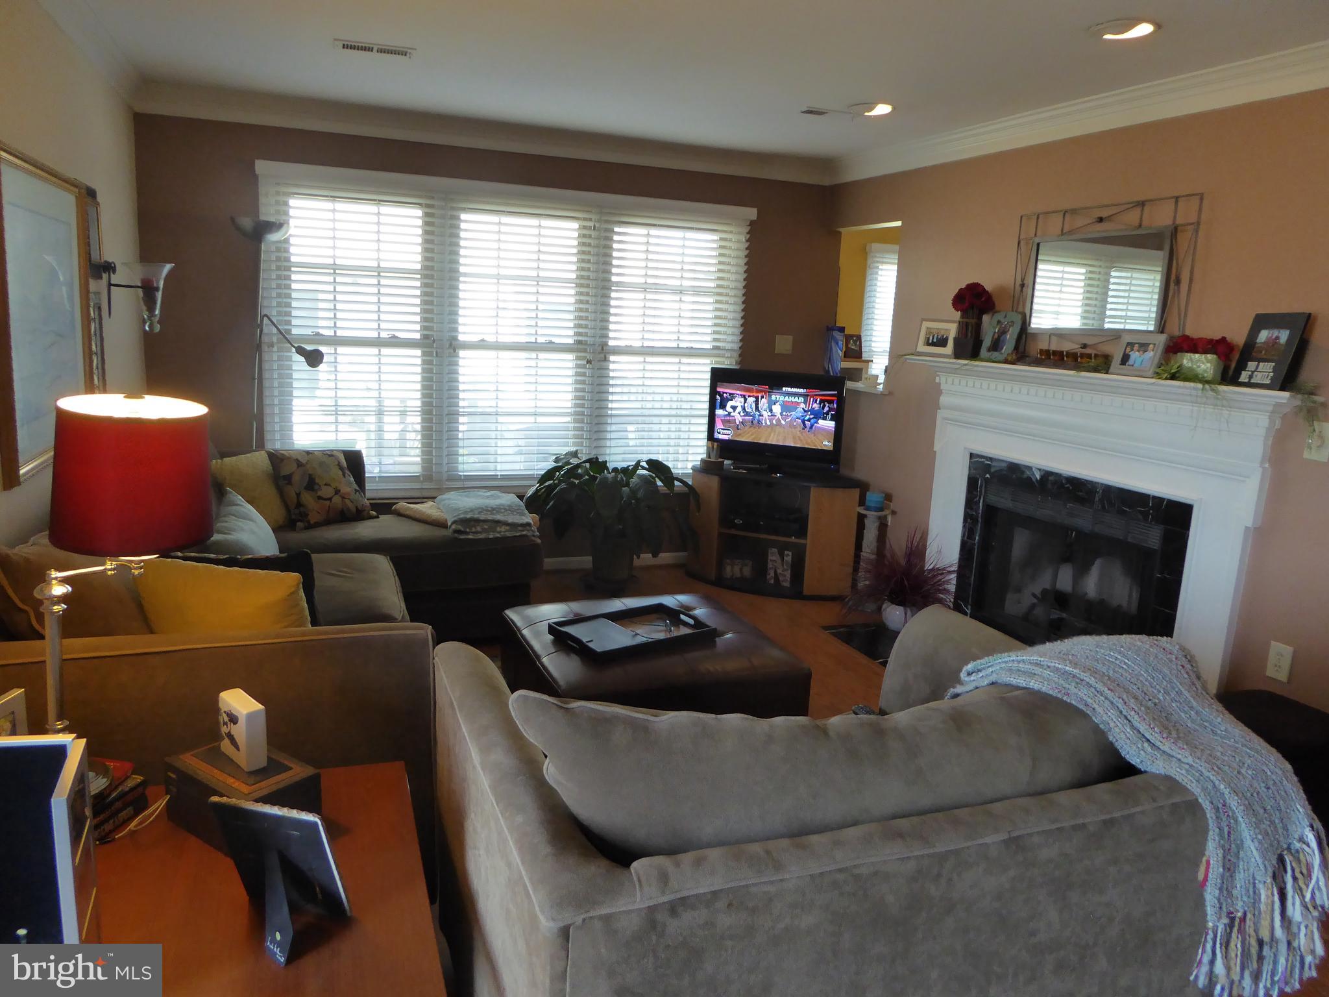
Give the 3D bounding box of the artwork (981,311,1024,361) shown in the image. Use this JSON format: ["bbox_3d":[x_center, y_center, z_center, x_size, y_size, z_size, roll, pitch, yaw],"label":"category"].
[{"bbox_3d":[1.482,-0.709,4.240,0.035,0.220,0.170,15,5,-23],"label":"artwork"}]

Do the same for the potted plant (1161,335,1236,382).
[{"bbox_3d":[1.859,-0.482,3.325,0.170,0.172,0.280,-2,12,-21],"label":"potted plant"}]

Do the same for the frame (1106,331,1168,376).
[{"bbox_3d":[1.751,-0.529,3.536,0.030,0.167,0.207,13,6,-23],"label":"frame"}]

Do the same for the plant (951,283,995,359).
[{"bbox_3d":[1.427,-0.814,4.420,0.190,0.350,0.200,-2,12,-21],"label":"plant"}]

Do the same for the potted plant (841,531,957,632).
[{"bbox_3d":[1.173,0.404,4.809,0.530,0.510,0.500,-2,12,-21],"label":"potted plant"}]

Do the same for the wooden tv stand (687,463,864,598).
[{"bbox_3d":[0.633,0.187,5.505,0.980,0.635,0.520,8,12,23],"label":"wooden tv stand"}]

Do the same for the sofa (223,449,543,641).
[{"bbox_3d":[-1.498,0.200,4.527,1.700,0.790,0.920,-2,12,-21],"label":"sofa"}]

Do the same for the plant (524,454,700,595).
[{"bbox_3d":[-0.271,0.133,5.164,0.920,0.790,0.820,-2,12,-21],"label":"plant"}]

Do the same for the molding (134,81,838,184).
[{"bbox_3d":[-0.709,-1.882,5.047,3.720,0.120,0.130,-2,12,-21],"label":"molding"}]

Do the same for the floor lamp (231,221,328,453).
[{"bbox_3d":[-1.918,-0.418,4.767,0.430,1.870,0.300,-2,12,-21],"label":"floor lamp"}]

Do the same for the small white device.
[{"bbox_3d":[-0.769,0.419,1.750,0.119,0.114,0.042,13,15,43],"label":"small white device"}]

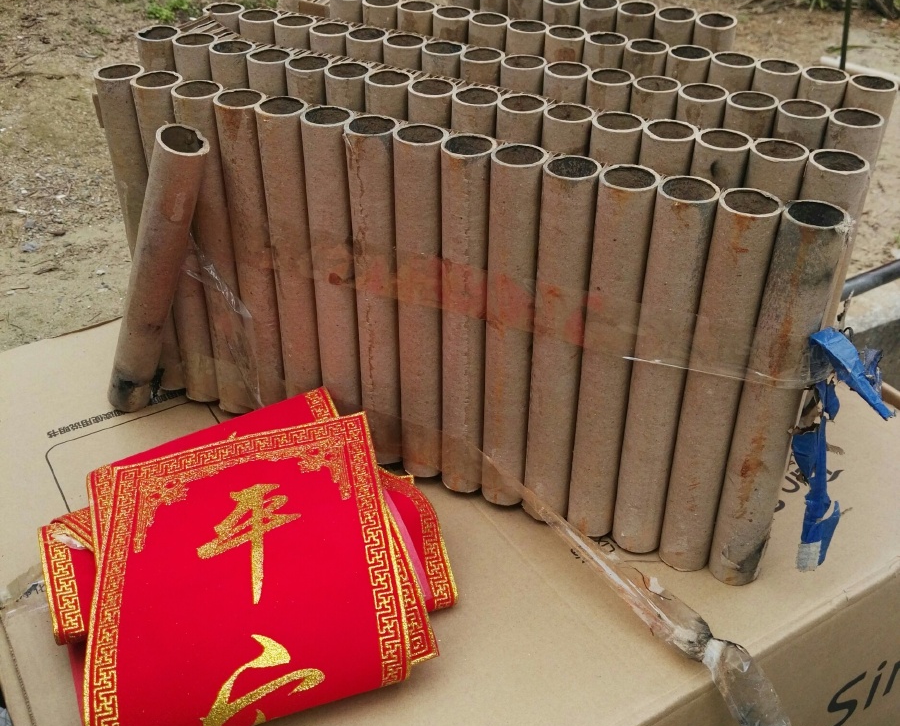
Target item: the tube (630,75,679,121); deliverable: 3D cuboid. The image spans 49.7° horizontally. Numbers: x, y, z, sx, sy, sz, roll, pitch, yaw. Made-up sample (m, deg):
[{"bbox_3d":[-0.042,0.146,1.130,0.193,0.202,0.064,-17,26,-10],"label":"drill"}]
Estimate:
[{"bbox_3d":[0.143,-0.085,0.757,0.034,0.271,0.034,16,39,20],"label":"tube"}]

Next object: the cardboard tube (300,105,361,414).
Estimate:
[{"bbox_3d":[-0.089,-0.054,0.761,0.036,0.294,0.036,1,36,-1],"label":"cardboard tube"}]

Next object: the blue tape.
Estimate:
[{"bbox_3d":[0.258,0.066,0.664,0.060,0.188,0.045,17,39,21],"label":"blue tape"}]

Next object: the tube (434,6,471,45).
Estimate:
[{"bbox_3d":[0.002,-0.202,0.980,0.037,0.295,0.037,17,39,21],"label":"tube"}]

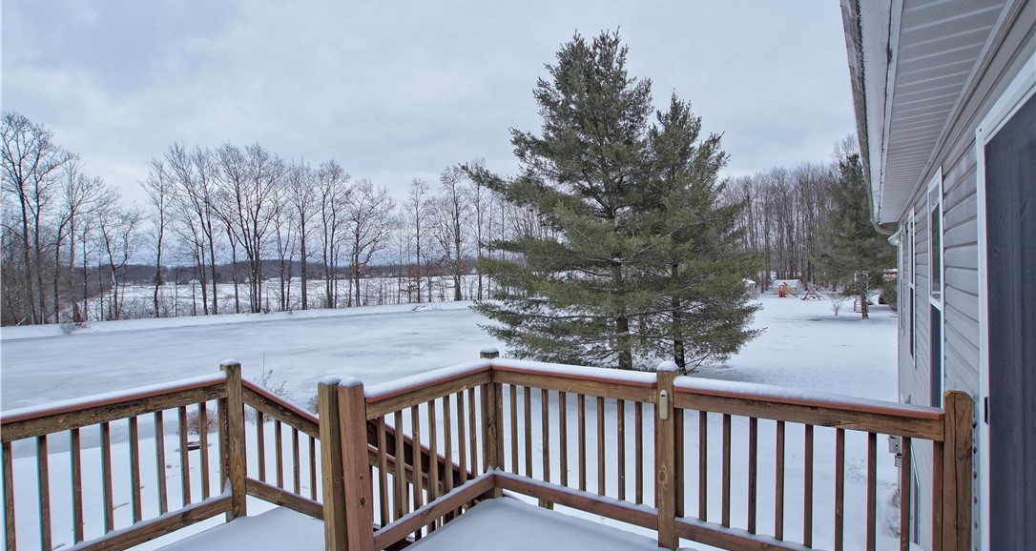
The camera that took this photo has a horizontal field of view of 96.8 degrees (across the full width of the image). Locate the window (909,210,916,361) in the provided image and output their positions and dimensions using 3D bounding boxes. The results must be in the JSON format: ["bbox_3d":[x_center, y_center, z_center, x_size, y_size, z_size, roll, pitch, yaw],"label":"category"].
[{"bbox_3d":[4.841,0.115,5.650,0.100,1.810,1.050,0,1,38],"label":"window"}]

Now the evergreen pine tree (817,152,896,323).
[{"bbox_3d":[28.252,-3.428,38.000,6.500,14.000,6.500,0,1,38],"label":"evergreen pine tree"}]

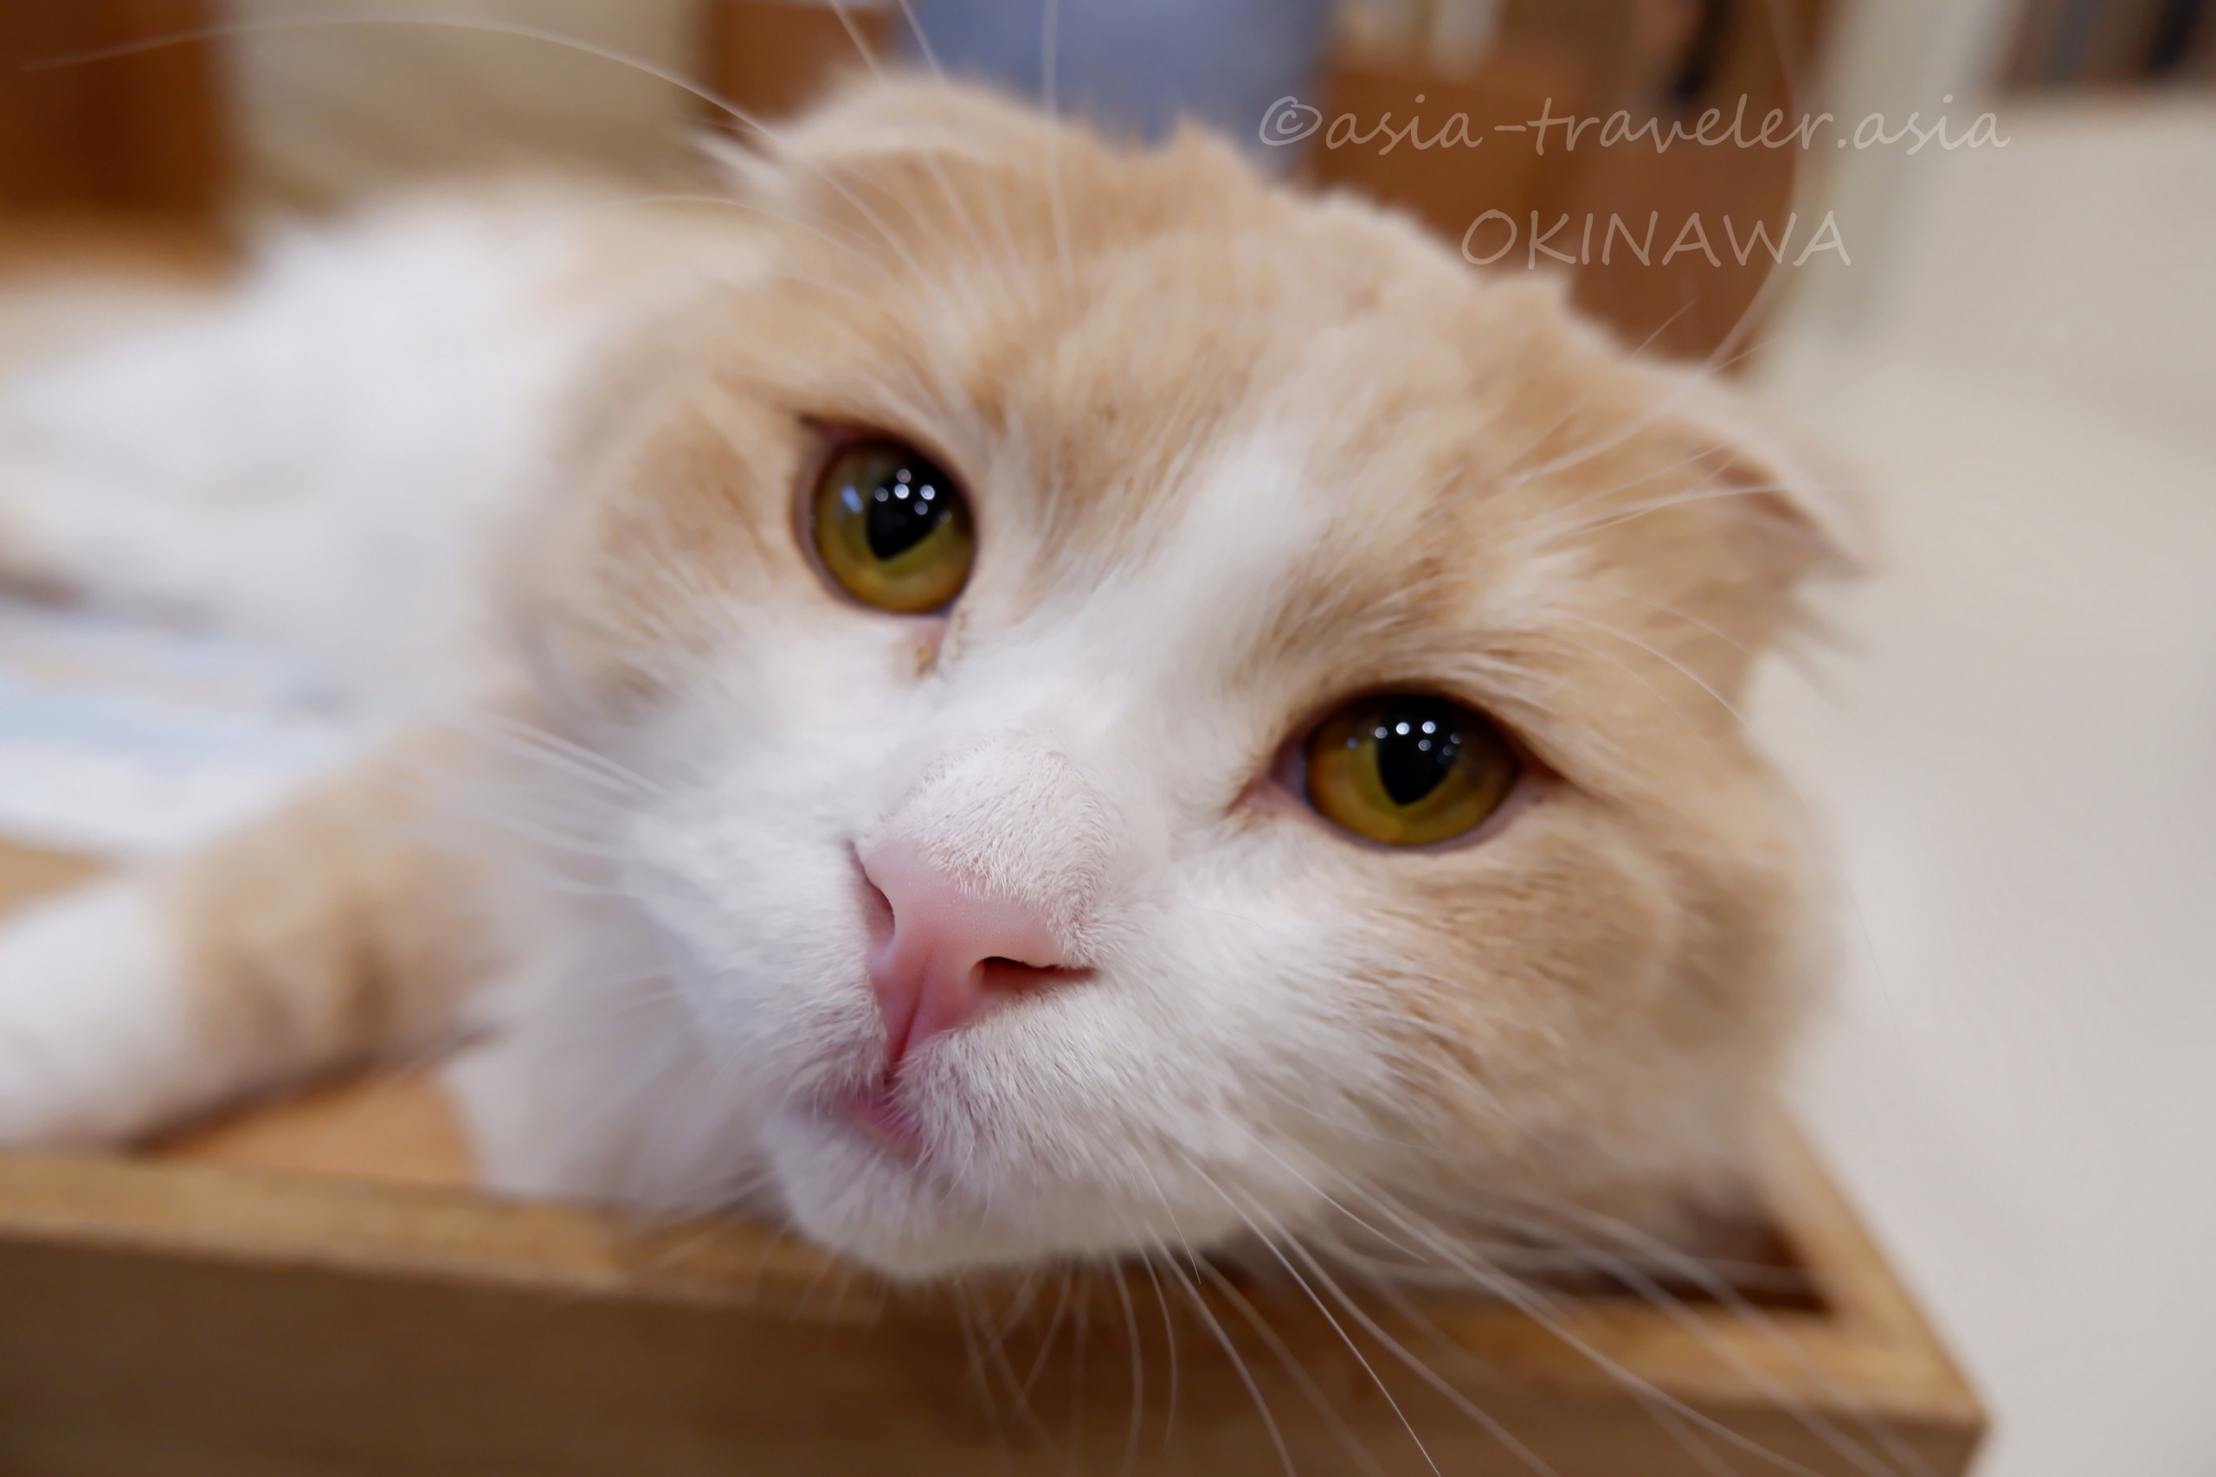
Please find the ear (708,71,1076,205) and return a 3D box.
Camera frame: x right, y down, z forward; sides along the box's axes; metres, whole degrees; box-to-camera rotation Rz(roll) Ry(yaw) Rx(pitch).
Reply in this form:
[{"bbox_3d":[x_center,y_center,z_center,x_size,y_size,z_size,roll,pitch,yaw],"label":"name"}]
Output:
[{"bbox_3d":[-0.026,-0.073,0.174,0.044,0.019,0.025,10,12,15],"label":"ear"}]

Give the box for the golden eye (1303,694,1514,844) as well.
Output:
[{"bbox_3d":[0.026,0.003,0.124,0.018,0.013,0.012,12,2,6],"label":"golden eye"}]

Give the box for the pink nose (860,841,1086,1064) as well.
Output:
[{"bbox_3d":[-0.011,0.017,0.110,0.017,0.015,0.012,26,0,16],"label":"pink nose"}]

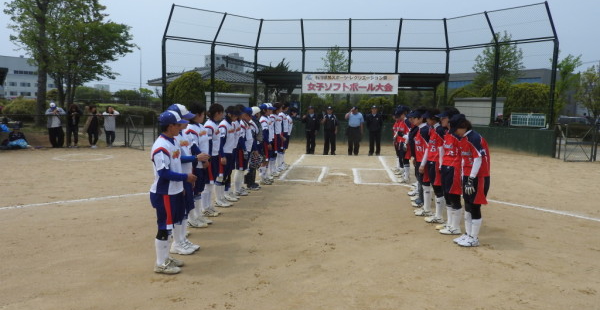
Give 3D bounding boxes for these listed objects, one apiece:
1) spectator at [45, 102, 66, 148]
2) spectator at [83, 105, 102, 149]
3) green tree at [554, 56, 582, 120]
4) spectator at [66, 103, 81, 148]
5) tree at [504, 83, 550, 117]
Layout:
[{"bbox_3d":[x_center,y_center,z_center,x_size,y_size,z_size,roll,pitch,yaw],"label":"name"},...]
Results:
[{"bbox_3d":[-8.878,-1.090,15.201,0.660,1.607,0.480,0,7,-8],"label":"spectator"},{"bbox_3d":[-7.555,-1.033,15.205,0.580,1.541,0.420,-1,7,-17],"label":"spectator"},{"bbox_3d":[18.125,-4.100,28.683,2.370,5.545,2.200,1,6,0],"label":"green tree"},{"bbox_3d":[-8.244,-1.058,15.203,0.500,1.565,0.420,0,7,-8],"label":"spectator"},{"bbox_3d":[12.101,-2.295,22.359,2.596,3.161,2.500,1,6,0],"label":"tree"}]

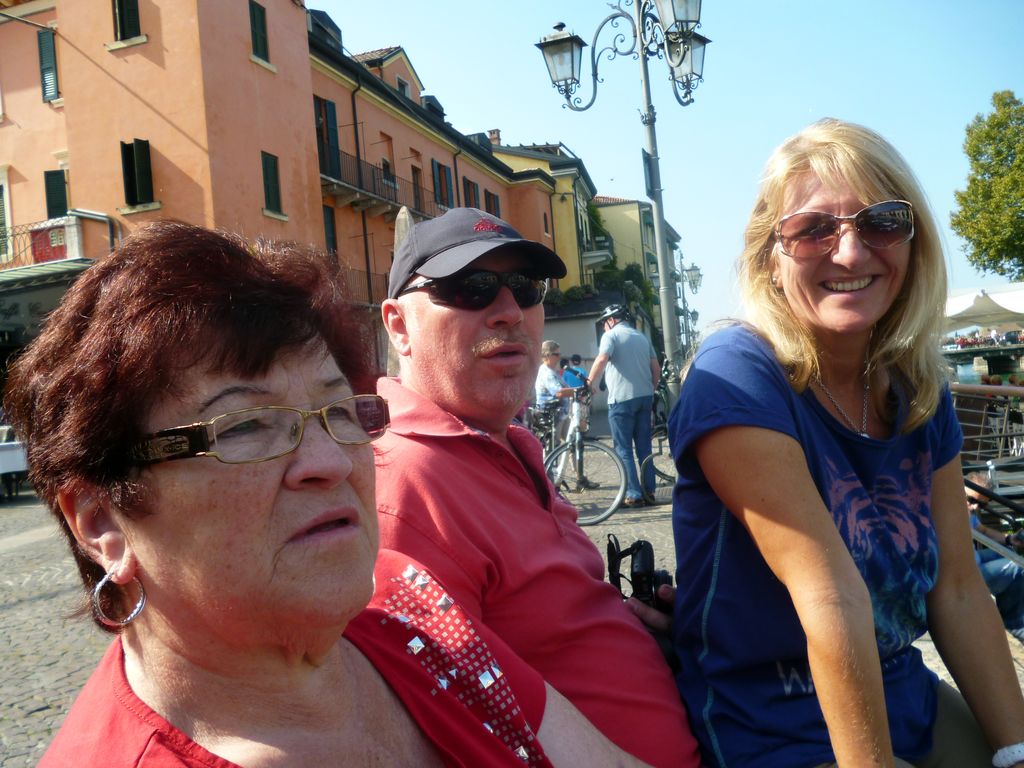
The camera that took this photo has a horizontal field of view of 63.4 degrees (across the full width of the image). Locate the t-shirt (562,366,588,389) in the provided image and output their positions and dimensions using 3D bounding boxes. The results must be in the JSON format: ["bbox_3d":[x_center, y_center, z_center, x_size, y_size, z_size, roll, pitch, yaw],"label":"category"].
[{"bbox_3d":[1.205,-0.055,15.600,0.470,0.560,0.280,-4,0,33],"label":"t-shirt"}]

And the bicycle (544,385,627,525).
[{"bbox_3d":[0.405,0.585,7.322,0.620,1.180,1.620,-4,0,-17],"label":"bicycle"}]

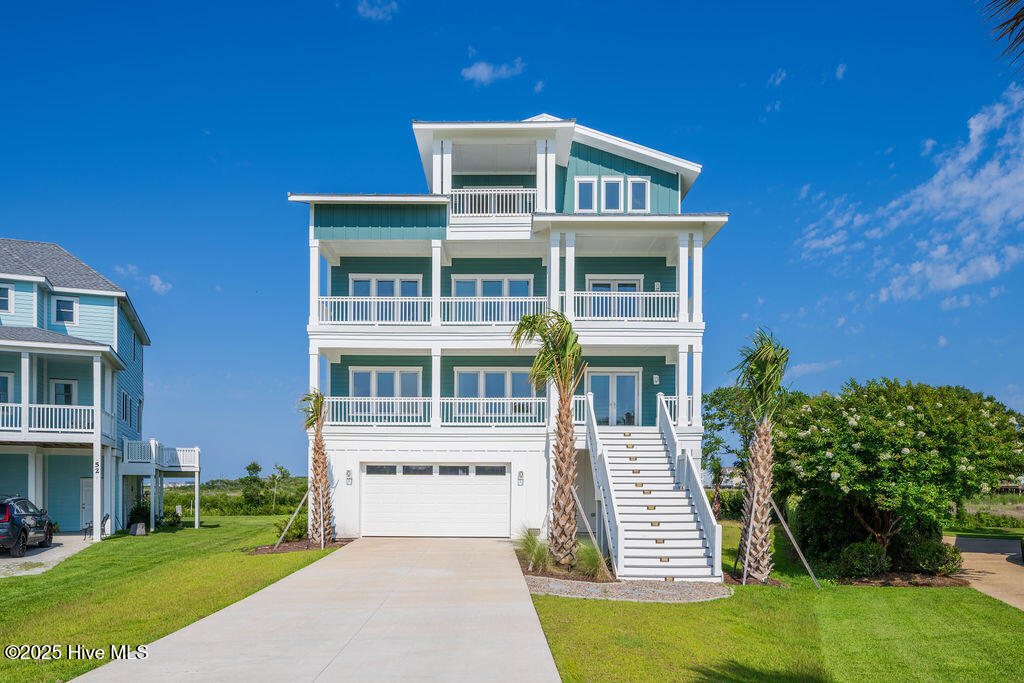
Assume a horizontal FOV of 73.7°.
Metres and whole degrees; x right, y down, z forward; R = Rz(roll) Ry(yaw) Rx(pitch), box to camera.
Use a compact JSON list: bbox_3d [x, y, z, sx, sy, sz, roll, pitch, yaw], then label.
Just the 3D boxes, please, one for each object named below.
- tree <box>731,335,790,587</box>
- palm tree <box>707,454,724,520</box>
[{"bbox_3d":[5.994,2.727,16.400,1.300,5.900,1.300,0,-5,-2],"label":"tree"},{"bbox_3d":[10.135,7.271,34.000,0.950,3.350,0.950,0,-5,-2],"label":"palm tree"}]

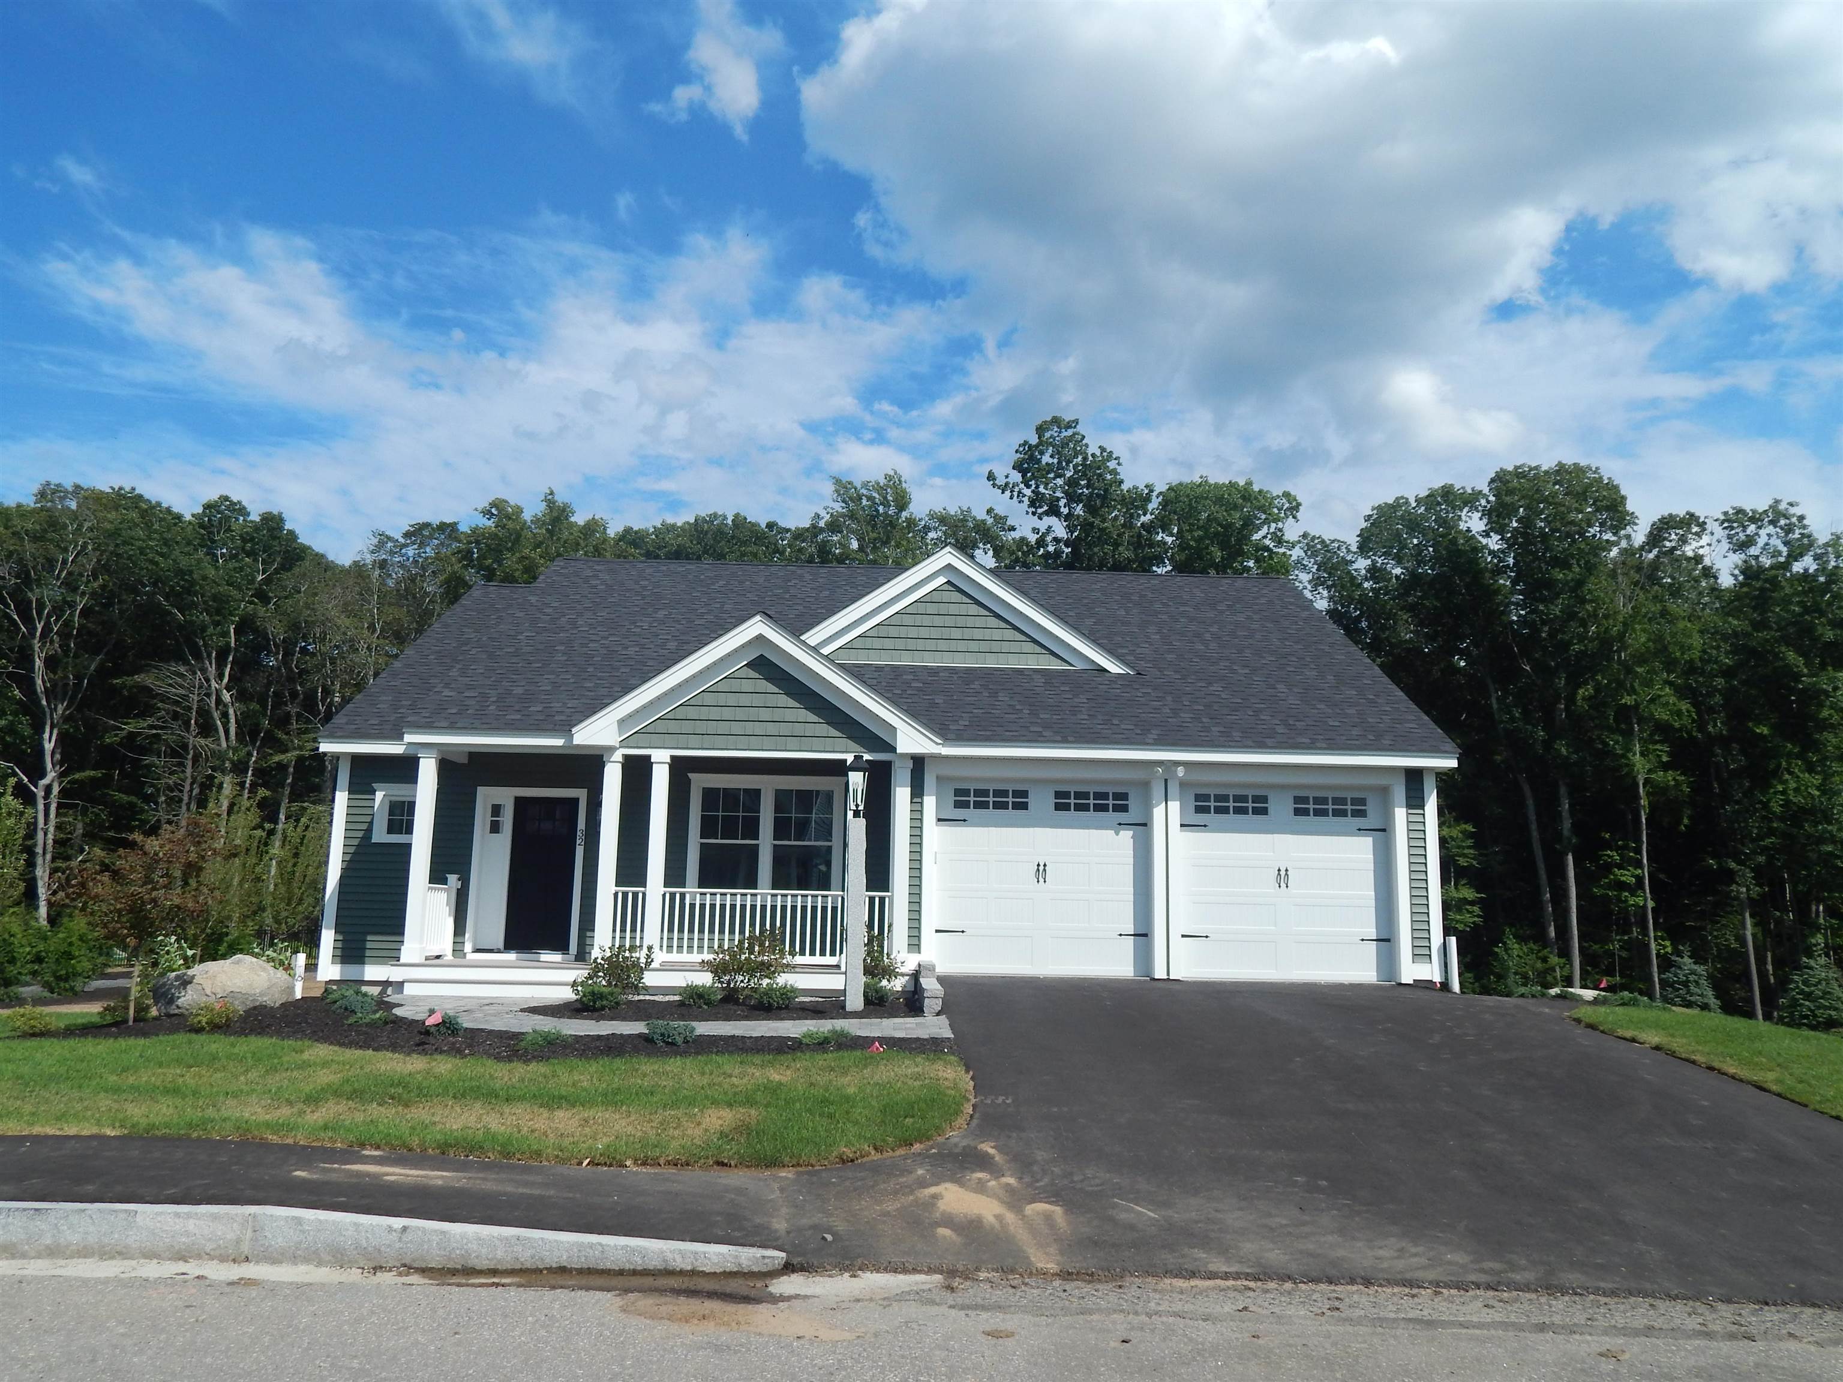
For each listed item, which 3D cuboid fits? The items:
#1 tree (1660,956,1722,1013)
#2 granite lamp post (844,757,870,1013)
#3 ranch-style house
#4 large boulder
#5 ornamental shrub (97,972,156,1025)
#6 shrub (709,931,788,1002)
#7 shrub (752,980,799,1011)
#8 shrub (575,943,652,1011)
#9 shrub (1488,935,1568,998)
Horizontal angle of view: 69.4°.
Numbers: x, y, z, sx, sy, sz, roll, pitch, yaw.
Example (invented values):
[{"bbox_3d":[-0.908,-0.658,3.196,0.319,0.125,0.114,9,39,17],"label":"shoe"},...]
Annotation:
[{"bbox_3d":[10.246,3.899,17.720,0.820,0.751,0.800,1,-10,-2],"label":"tree"},{"bbox_3d":[-0.753,2.216,15.503,0.260,2.950,0.260,1,-9,-1],"label":"granite lamp post"},{"bbox_3d":[-0.420,1.279,22.830,14.149,7.265,13.000,1,-10,-2],"label":"ranch-style house"},{"bbox_3d":[-6.756,2.858,12.893,1.346,0.585,1.100,1,-10,-2],"label":"large boulder"},{"bbox_3d":[-7.155,2.767,11.982,0.522,0.454,0.550,1,-10,-2],"label":"ornamental shrub"},{"bbox_3d":[-2.002,3.185,15.425,0.914,0.801,0.850,1,-10,-2],"label":"shrub"},{"bbox_3d":[-1.576,3.284,14.354,0.495,0.333,0.480,1,-10,-2],"label":"shrub"},{"bbox_3d":[-3.519,3.231,15.166,0.913,0.690,0.850,1,-10,-2],"label":"shrub"},{"bbox_3d":[8.310,3.777,18.290,1.104,0.835,1.000,1,-10,-2],"label":"shrub"}]

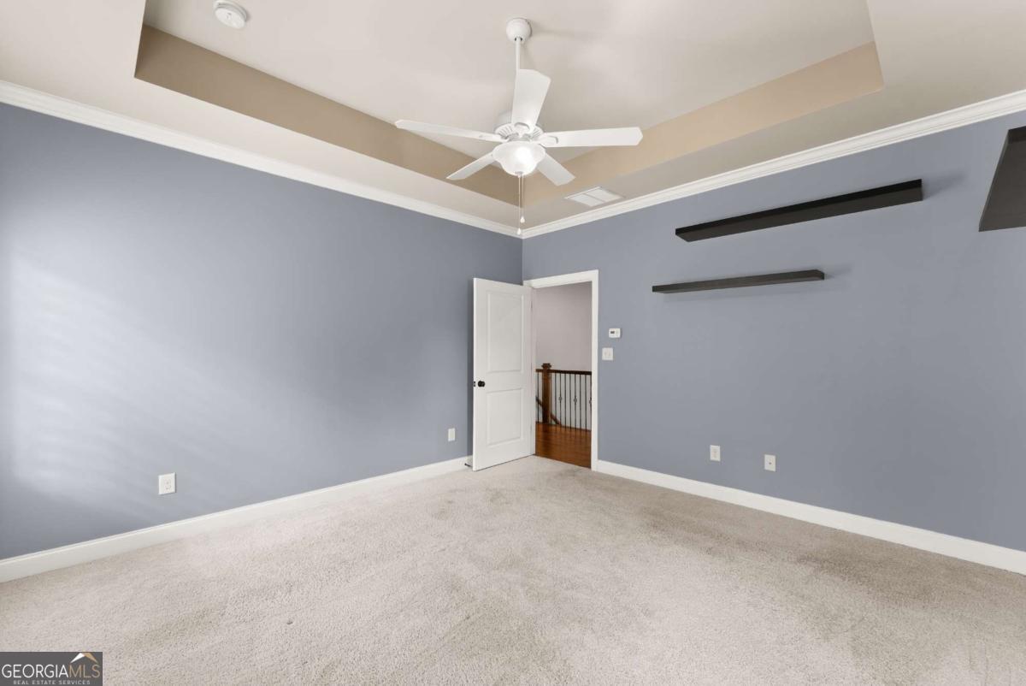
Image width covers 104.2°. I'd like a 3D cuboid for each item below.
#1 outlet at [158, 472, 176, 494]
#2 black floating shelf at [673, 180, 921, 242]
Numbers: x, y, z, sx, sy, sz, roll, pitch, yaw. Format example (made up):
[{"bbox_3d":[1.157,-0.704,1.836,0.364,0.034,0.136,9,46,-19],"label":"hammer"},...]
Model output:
[{"bbox_3d":[-2.290,0.934,2.644,0.079,0.124,0.010,1,-1,-43],"label":"outlet"},{"bbox_3d":[2.010,-0.943,2.984,1.461,0.052,0.294,-1,-1,45],"label":"black floating shelf"}]

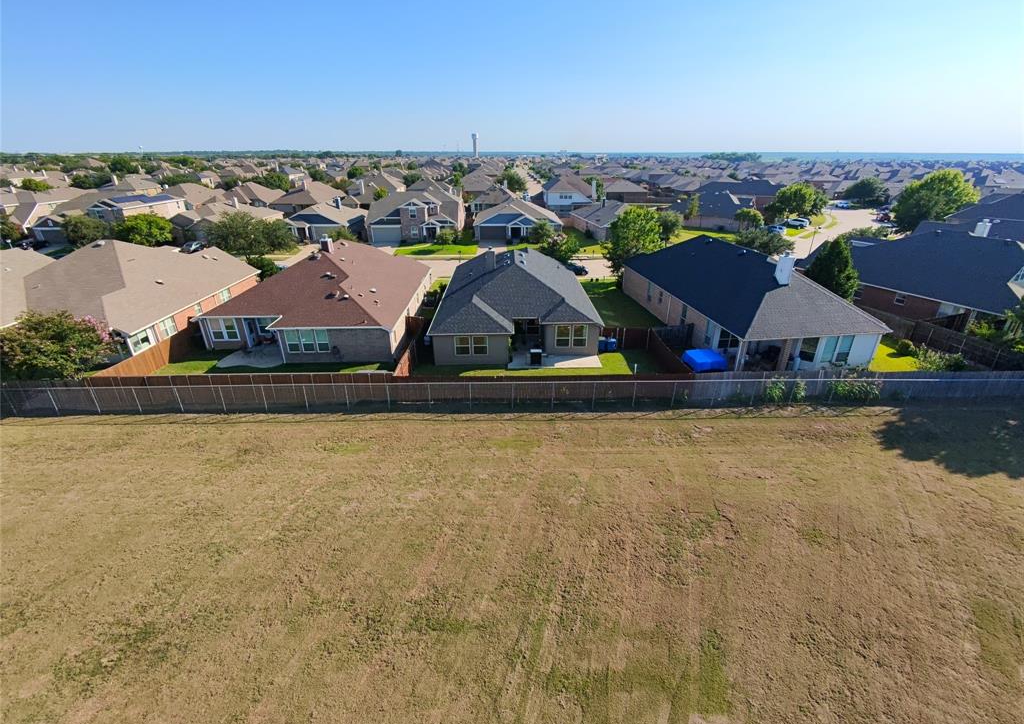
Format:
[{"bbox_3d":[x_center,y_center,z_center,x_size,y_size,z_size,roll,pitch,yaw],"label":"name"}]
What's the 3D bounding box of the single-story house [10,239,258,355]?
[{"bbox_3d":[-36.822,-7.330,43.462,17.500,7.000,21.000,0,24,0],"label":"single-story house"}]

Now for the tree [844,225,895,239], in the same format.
[{"bbox_3d":[59.350,-20.760,77.700,6.800,4.400,6.800,0,24,0],"label":"tree"}]

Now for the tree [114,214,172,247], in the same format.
[{"bbox_3d":[-55.965,-19.901,72.696,8.800,5.500,8.200,0,24,0],"label":"tree"}]

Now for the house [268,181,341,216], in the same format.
[{"bbox_3d":[-53.890,-44.140,126.530,12.200,7.000,23.500,0,24,0],"label":"house"}]

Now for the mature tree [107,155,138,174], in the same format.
[{"bbox_3d":[-158.866,-76.981,193.506,12.200,12.000,12.000,0,24,0],"label":"mature tree"}]

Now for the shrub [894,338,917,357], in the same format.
[{"bbox_3d":[29.802,-1.285,36.139,1.350,1.250,1.350,0,24,0],"label":"shrub"}]

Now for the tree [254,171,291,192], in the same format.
[{"bbox_3d":[-68.813,-49.865,136.541,10.000,8.700,9.500,0,24,0],"label":"tree"}]

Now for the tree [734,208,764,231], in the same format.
[{"bbox_3d":[47.970,-28.430,94.550,5.400,4.700,5.400,0,24,0],"label":"tree"}]

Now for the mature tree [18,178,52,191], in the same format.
[{"bbox_3d":[-130.234,-46.347,130.400,8.600,7.600,8.600,0,24,0],"label":"mature tree"}]

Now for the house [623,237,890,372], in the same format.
[{"bbox_3d":[19.464,-7.286,42.571,11.600,7.000,23.400,-3,24,-8],"label":"house"}]

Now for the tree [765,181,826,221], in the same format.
[{"bbox_3d":[63.062,-35.672,105.540,12.600,8.200,11.800,0,24,0],"label":"tree"}]

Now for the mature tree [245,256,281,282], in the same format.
[{"bbox_3d":[-30.770,-11.610,57.790,3.800,3.400,3.800,0,24,0],"label":"mature tree"}]

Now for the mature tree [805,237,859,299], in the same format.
[{"bbox_3d":[30.778,-8.322,45.538,4.400,7.400,4.400,0,24,0],"label":"mature tree"}]

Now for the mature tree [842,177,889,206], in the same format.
[{"bbox_3d":[95.080,-45.715,128.409,12.000,8.200,11.500,0,24,0],"label":"mature tree"}]

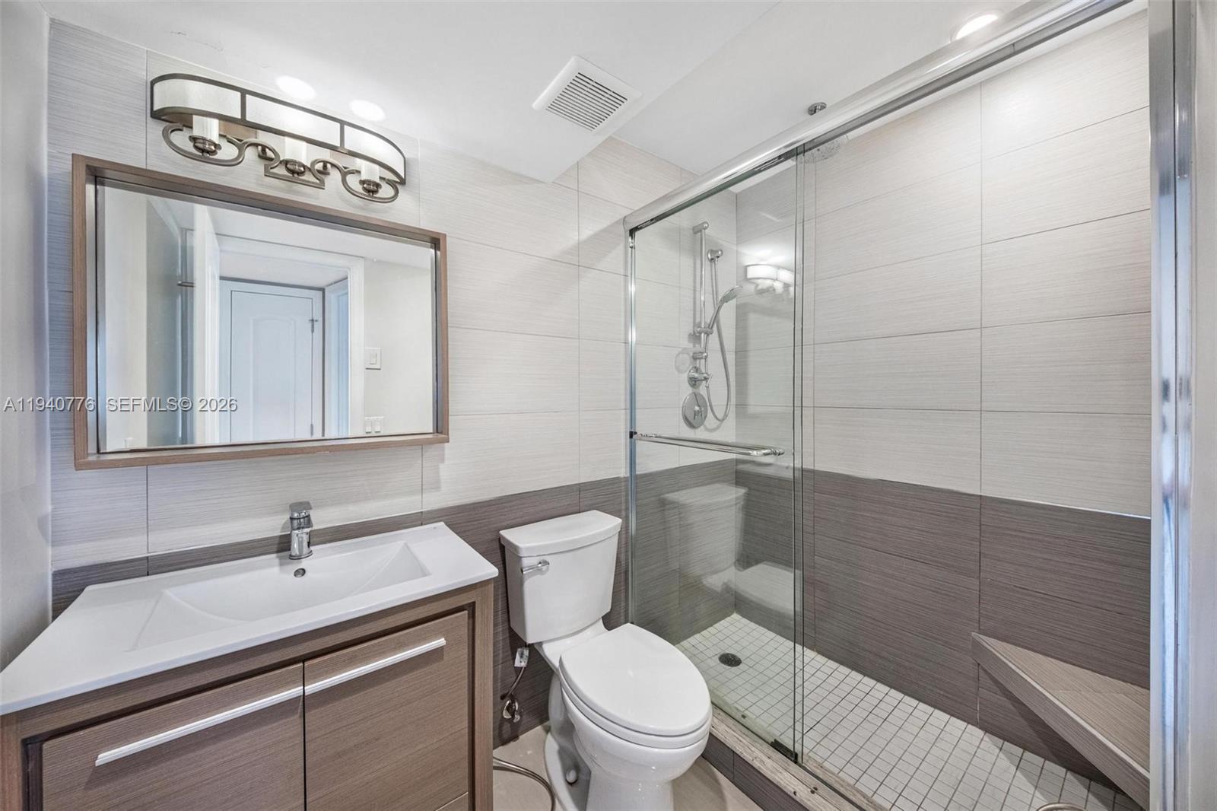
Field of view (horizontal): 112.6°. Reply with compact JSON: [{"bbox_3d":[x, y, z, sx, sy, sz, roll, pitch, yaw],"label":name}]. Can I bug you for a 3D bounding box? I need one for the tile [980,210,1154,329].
[{"bbox_3d":[1.502,-0.432,1.327,0.010,0.305,0.417,-1,2,-37],"label":"tile"}]

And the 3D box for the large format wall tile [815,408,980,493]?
[{"bbox_3d":[1.196,0.170,1.748,0.010,0.305,0.604,-1,2,-37],"label":"large format wall tile"}]

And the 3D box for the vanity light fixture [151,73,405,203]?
[{"bbox_3d":[-0.825,-0.681,1.079,0.545,0.183,0.112,-1,2,-37],"label":"vanity light fixture"}]

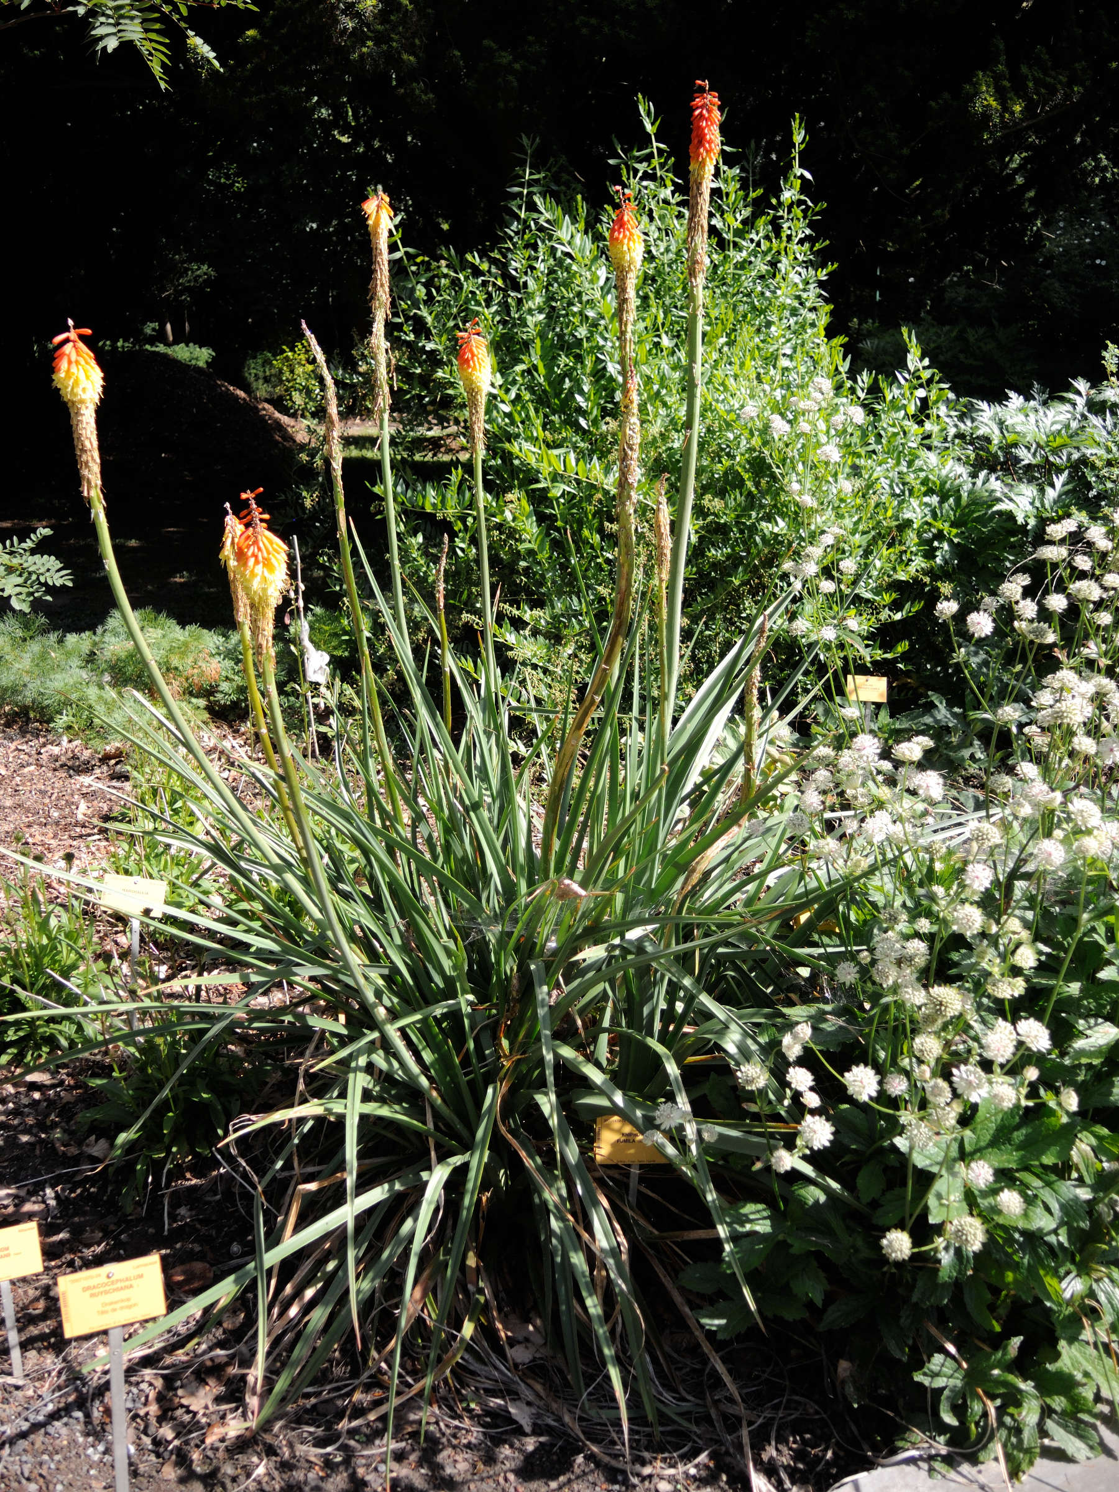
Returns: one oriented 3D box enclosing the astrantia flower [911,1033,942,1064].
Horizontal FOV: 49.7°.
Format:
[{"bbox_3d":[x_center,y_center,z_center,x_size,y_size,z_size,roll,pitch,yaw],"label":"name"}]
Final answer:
[{"bbox_3d":[0.414,0.341,1.360,0.034,0.031,0.034,0,15,0],"label":"astrantia flower"}]

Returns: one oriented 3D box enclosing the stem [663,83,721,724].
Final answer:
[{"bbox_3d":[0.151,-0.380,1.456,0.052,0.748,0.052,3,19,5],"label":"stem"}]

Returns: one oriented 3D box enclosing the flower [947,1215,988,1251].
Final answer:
[{"bbox_3d":[0.412,0.492,1.220,0.040,0.034,0.040,0,15,0],"label":"flower"}]

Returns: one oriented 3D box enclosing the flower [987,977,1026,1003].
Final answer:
[{"bbox_3d":[0.511,0.279,1.380,0.044,0.027,0.044,0,15,0],"label":"flower"}]

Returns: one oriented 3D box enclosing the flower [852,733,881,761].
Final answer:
[{"bbox_3d":[0.445,0.002,1.750,0.042,0.036,0.042,0,15,0],"label":"flower"}]

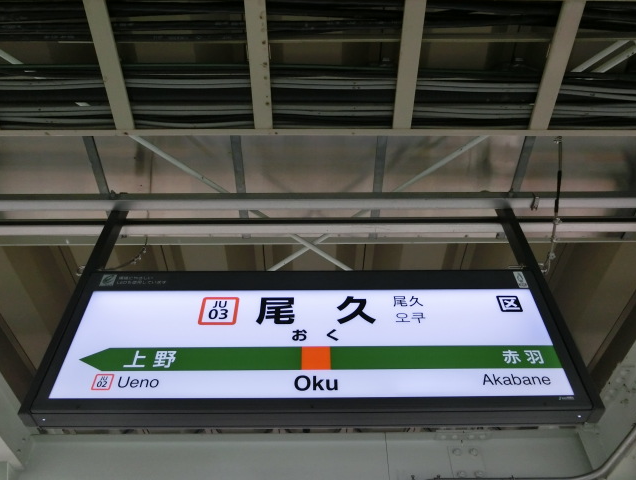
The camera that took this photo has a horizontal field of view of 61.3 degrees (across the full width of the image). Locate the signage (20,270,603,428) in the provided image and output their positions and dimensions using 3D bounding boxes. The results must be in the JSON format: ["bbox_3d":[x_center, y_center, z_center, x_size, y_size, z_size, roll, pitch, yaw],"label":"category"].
[{"bbox_3d":[-0.015,0.333,1.763,1.680,0.556,0.088,0,-48,-1],"label":"signage"}]

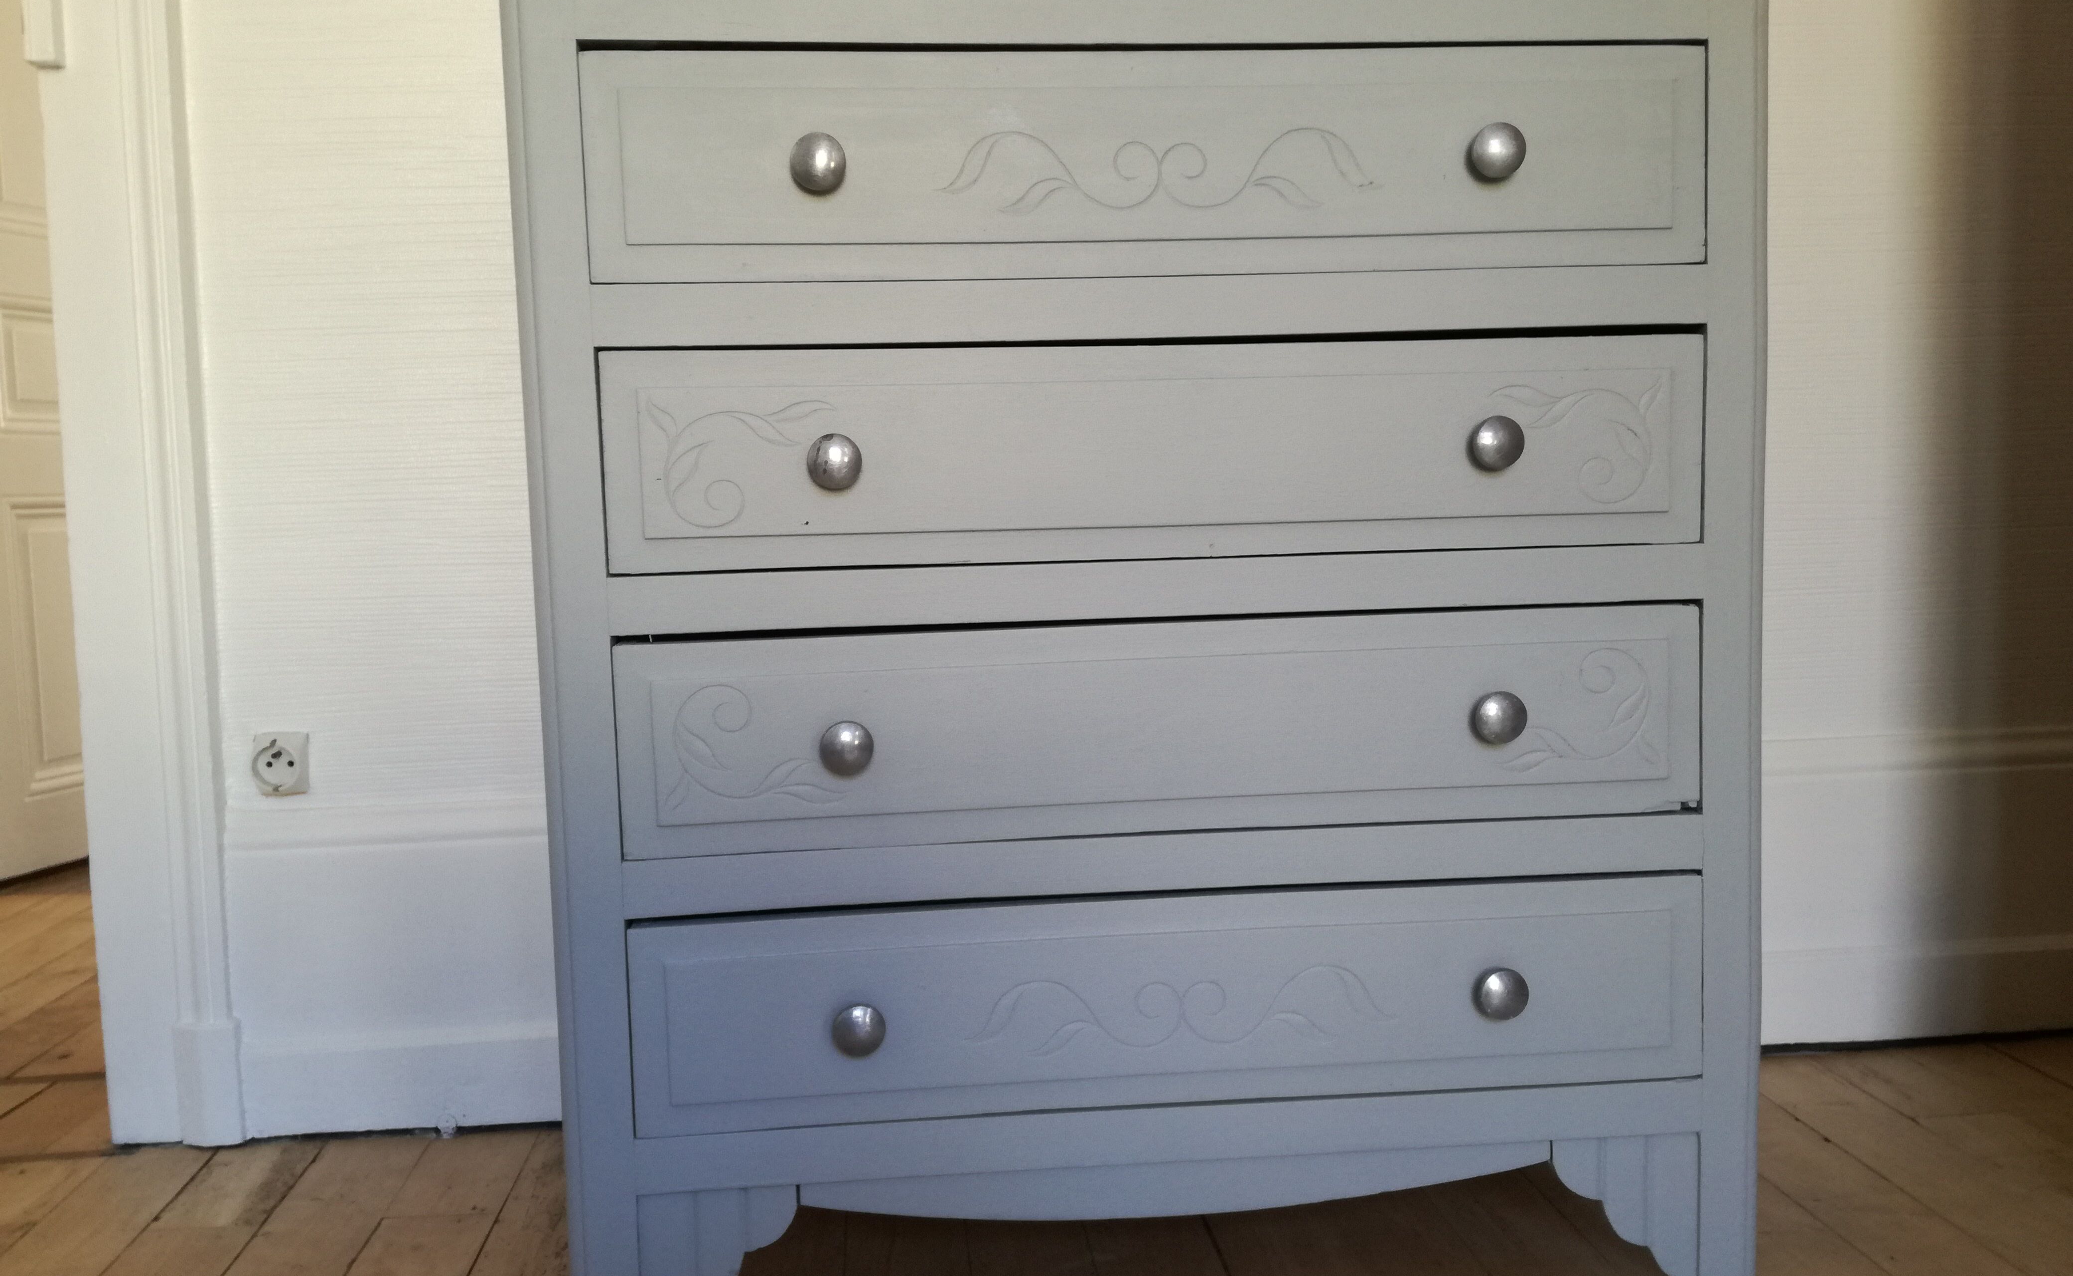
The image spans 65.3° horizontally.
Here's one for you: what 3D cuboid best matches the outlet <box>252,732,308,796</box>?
[{"bbox_3d":[-0.683,0.115,1.460,0.048,0.055,0.025,-2,5,-5],"label":"outlet"}]

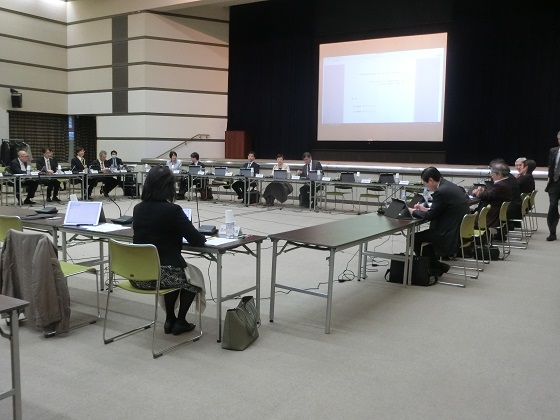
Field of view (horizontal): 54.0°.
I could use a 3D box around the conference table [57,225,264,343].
[{"bbox_3d":[-1.040,0.536,4.687,1.800,0.700,0.600,5,7,31],"label":"conference table"}]

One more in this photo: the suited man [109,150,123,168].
[{"bbox_3d":[-4.520,-1.026,14.897,0.500,1.220,0.720,-4,8,-36],"label":"suited man"}]

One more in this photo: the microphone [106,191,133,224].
[{"bbox_3d":[-1.501,-0.036,5.117,0.155,0.300,0.250,5,7,32],"label":"microphone"}]

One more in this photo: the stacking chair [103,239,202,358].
[{"bbox_3d":[-0.906,0.579,4.005,0.525,0.770,0.550,5,7,31],"label":"stacking chair"}]

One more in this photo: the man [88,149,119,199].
[{"bbox_3d":[-4.850,-0.988,15.108,0.770,1.280,0.520,5,8,34],"label":"man"}]

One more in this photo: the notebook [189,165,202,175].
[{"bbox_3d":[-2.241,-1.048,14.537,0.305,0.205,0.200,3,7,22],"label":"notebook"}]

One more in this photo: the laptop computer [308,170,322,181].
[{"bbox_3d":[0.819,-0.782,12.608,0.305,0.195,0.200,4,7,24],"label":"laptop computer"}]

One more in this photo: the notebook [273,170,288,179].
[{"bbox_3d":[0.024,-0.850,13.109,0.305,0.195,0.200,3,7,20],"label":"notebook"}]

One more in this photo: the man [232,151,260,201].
[{"bbox_3d":[-0.874,-0.847,14.359,0.520,1.335,0.770,6,8,35],"label":"man"}]

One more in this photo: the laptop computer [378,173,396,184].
[{"bbox_3d":[2.225,-0.659,11.384,0.290,0.200,0.180,5,8,32],"label":"laptop computer"}]

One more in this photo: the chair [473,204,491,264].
[{"bbox_3d":[2.341,0.298,6.806,0.520,0.770,0.520,5,8,32],"label":"chair"}]

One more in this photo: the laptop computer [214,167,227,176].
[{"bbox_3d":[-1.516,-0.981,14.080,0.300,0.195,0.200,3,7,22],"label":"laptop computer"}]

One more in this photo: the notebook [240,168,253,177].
[{"bbox_3d":[-0.815,-0.950,13.303,0.280,0.200,0.180,5,8,32],"label":"notebook"}]

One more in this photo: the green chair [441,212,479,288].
[{"bbox_3d":[1.840,0.383,5.965,0.530,0.755,0.500,5,7,32],"label":"green chair"}]

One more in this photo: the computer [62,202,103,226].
[{"bbox_3d":[-1.710,0.029,4.812,0.290,0.195,0.170,1,7,2],"label":"computer"}]

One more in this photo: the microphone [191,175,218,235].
[{"bbox_3d":[-0.615,-0.037,4.482,0.150,0.450,0.180,5,8,32],"label":"microphone"}]

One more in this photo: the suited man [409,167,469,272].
[{"bbox_3d":[1.742,0.149,6.041,0.660,1.220,0.480,5,8,32],"label":"suited man"}]

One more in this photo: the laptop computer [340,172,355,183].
[{"bbox_3d":[1.464,-0.732,11.864,0.290,0.200,0.180,5,8,32],"label":"laptop computer"}]

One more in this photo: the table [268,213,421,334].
[{"bbox_3d":[0.631,0.525,5.115,0.600,0.700,1.800,5,7,32],"label":"table"}]

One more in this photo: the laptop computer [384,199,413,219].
[{"bbox_3d":[1.250,-0.012,5.817,0.180,0.180,0.305,0,6,-10],"label":"laptop computer"}]

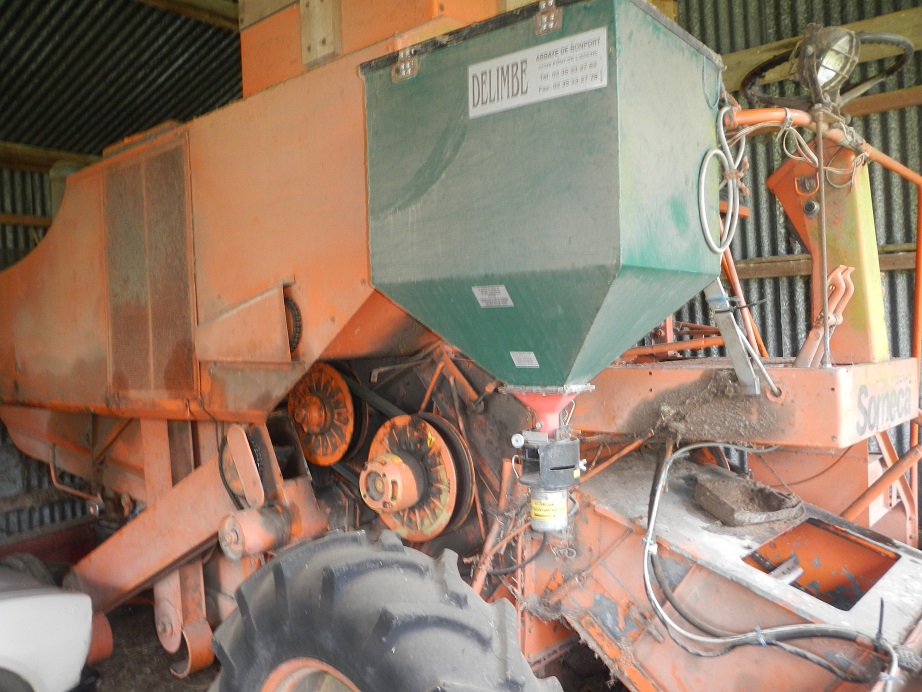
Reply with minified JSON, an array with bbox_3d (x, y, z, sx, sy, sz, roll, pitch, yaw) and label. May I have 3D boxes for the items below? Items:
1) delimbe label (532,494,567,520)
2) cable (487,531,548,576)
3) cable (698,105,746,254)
[{"bbox_3d":[0.206,0.393,1.784,0.085,0.053,0.032,-1,1,14],"label":"delimbe label"},{"bbox_3d":[0.141,0.517,1.860,0.155,0.108,0.050,-1,2,21],"label":"cable"},{"bbox_3d":[0.641,-0.408,1.830,0.170,0.360,0.070,-3,2,-39],"label":"cable"}]

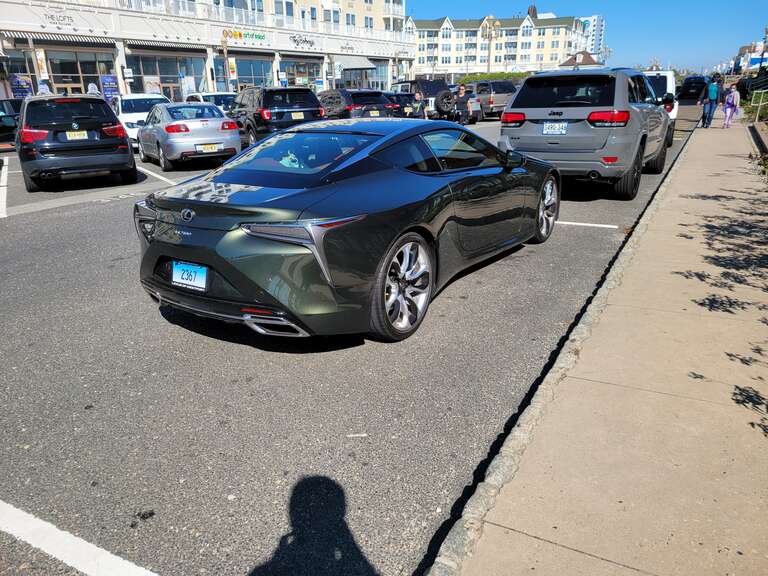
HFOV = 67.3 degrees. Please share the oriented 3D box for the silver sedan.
[{"bbox_3d":[-4.863,-3.806,14.129,1.760,1.465,4.510,-12,21,-28],"label":"silver sedan"}]

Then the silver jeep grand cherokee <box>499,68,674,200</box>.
[{"bbox_3d":[3.591,-2.692,9.773,1.943,1.760,4.820,11,22,30],"label":"silver jeep grand cherokee"}]

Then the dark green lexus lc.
[{"bbox_3d":[0.155,-0.856,5.280,1.920,1.345,4.760,11,23,32],"label":"dark green lexus lc"}]

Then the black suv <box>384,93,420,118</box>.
[{"bbox_3d":[-0.379,-6.935,22.928,1.840,1.520,4.650,-12,22,-29],"label":"black suv"}]

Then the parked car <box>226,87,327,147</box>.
[{"bbox_3d":[-3.743,-5.212,17.701,2.000,1.780,5.030,-12,21,-29],"label":"parked car"}]

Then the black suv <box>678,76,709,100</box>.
[{"bbox_3d":[26.315,-17.005,49.012,1.970,1.780,4.850,9,21,26],"label":"black suv"}]

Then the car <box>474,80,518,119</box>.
[{"bbox_3d":[4.723,-9.899,30.687,1.970,1.900,5.050,-12,22,-29],"label":"car"}]

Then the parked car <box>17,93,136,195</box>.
[{"bbox_3d":[-6.422,-3.071,11.761,1.880,1.670,4.650,-12,21,-29],"label":"parked car"}]

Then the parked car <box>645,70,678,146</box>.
[{"bbox_3d":[7.421,-5.103,16.399,1.880,1.850,4.600,9,22,28],"label":"parked car"}]

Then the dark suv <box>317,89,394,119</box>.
[{"bbox_3d":[-1.447,-5.813,19.318,1.900,1.670,4.680,-13,22,-29],"label":"dark suv"}]

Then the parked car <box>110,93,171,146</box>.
[{"bbox_3d":[-7.971,-5.523,19.085,1.870,1.690,4.650,-12,22,-29],"label":"parked car"}]

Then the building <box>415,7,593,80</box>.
[{"bbox_3d":[28.168,-63.658,157.987,50.000,19.200,22.000,0,19,3],"label":"building"}]

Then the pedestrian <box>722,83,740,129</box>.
[{"bbox_3d":[11.584,-6.042,19.155,0.500,1.420,0.330,13,24,36],"label":"pedestrian"}]

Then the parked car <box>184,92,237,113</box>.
[{"bbox_3d":[-6.505,-6.449,21.701,1.850,1.690,4.600,-12,22,-29],"label":"parked car"}]

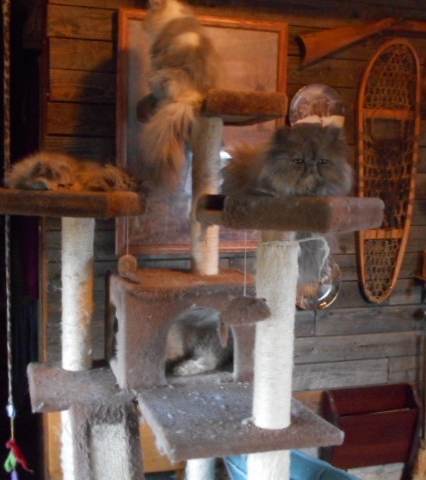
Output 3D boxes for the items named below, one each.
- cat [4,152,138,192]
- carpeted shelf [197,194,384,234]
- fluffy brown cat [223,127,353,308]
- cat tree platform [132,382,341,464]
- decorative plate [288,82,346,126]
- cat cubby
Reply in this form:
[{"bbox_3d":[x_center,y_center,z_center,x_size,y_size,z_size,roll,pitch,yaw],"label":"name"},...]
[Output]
[{"bbox_3d":[-0.355,-0.155,1.822,0.325,0.135,0.260,1,6,-6],"label":"cat"},{"bbox_3d":[0.152,-0.068,1.544,0.365,0.068,0.410,-1,6,-19],"label":"carpeted shelf"},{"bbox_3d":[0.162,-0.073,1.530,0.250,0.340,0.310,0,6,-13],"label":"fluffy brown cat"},{"bbox_3d":[0.040,0.412,1.692,0.380,0.030,0.410,-1,6,-19],"label":"cat tree platform"},{"bbox_3d":[0.360,-0.430,2.485,0.214,0.214,0.025,-1,6,-19],"label":"decorative plate"},{"bbox_3d":[-0.084,0.236,2.043,0.397,0.250,0.360,-1,6,-19],"label":"cat cubby"}]

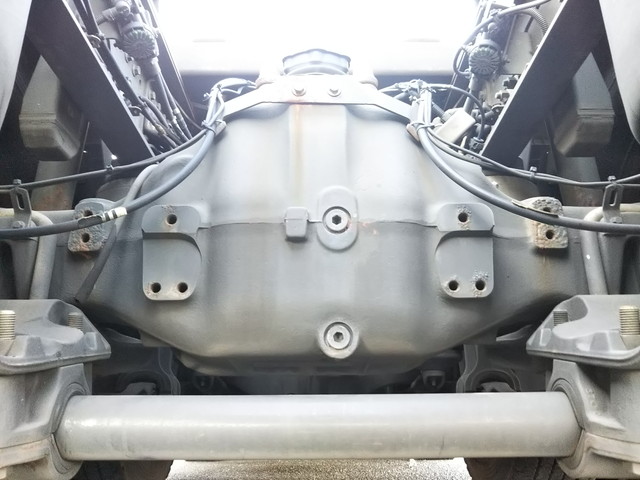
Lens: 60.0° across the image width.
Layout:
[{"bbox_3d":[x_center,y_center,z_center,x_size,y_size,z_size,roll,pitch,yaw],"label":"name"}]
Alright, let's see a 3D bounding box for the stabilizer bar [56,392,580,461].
[{"bbox_3d":[-0.002,0.231,0.687,0.630,0.077,0.077,0,-9,0],"label":"stabilizer bar"}]

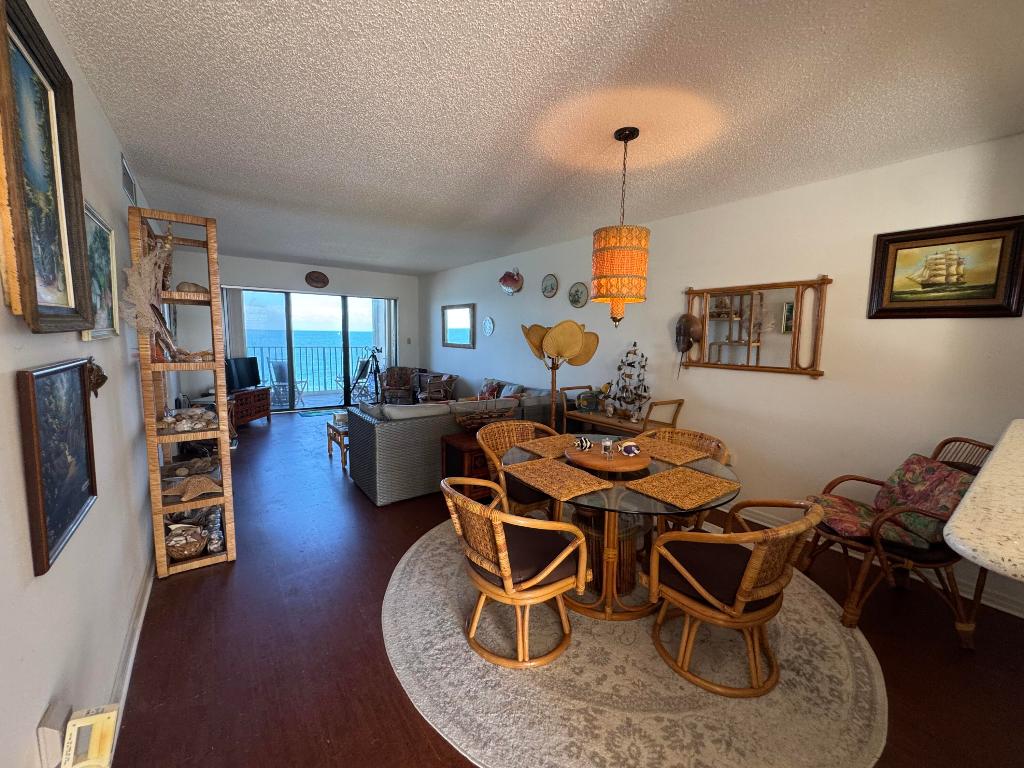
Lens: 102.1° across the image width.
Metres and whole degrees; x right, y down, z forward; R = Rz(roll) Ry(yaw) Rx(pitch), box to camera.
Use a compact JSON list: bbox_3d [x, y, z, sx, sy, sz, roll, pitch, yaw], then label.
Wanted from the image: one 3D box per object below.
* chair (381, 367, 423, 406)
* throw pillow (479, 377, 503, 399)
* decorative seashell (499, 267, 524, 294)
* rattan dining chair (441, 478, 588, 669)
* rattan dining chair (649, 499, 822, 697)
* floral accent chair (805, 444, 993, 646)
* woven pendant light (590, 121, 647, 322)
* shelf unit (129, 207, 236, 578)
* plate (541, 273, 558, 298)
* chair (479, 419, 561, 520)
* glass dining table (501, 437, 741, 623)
[{"bbox_3d":[-1.754,0.145,6.631,0.660,0.820,0.680,0,7,-12],"label":"chair"},{"bbox_3d":[-0.272,0.171,5.392,0.141,0.393,0.393,16,-5,-43],"label":"throw pillow"},{"bbox_3d":[-0.005,-1.362,5.481,0.140,0.350,0.400,-4,9,-36],"label":"decorative seashell"},{"bbox_3d":[0.001,0.798,1.925,0.604,0.755,0.614,-4,8,-37],"label":"rattan dining chair"},{"bbox_3d":[0.930,0.836,1.811,0.580,0.730,0.590,-3,8,-33],"label":"rattan dining chair"},{"bbox_3d":[2.028,0.742,2.150,0.705,0.917,0.574,3,7,17],"label":"floral accent chair"},{"bbox_3d":[0.587,-0.810,2.225,0.295,1.000,0.295,-4,9,-36],"label":"woven pendant light"},{"bbox_3d":[-2.039,0.047,2.620,0.358,1.984,0.826,-3,8,-36],"label":"shelf unit"},{"bbox_3d":[0.465,-1.176,4.982,0.025,0.287,0.287,-3,8,-36],"label":"plate"},{"bbox_3d":[0.128,0.693,2.845,0.614,0.755,0.604,-3,8,-30],"label":"chair"},{"bbox_3d":[0.534,0.778,2.280,1.210,0.715,1.210,1,7,0],"label":"glass dining table"}]

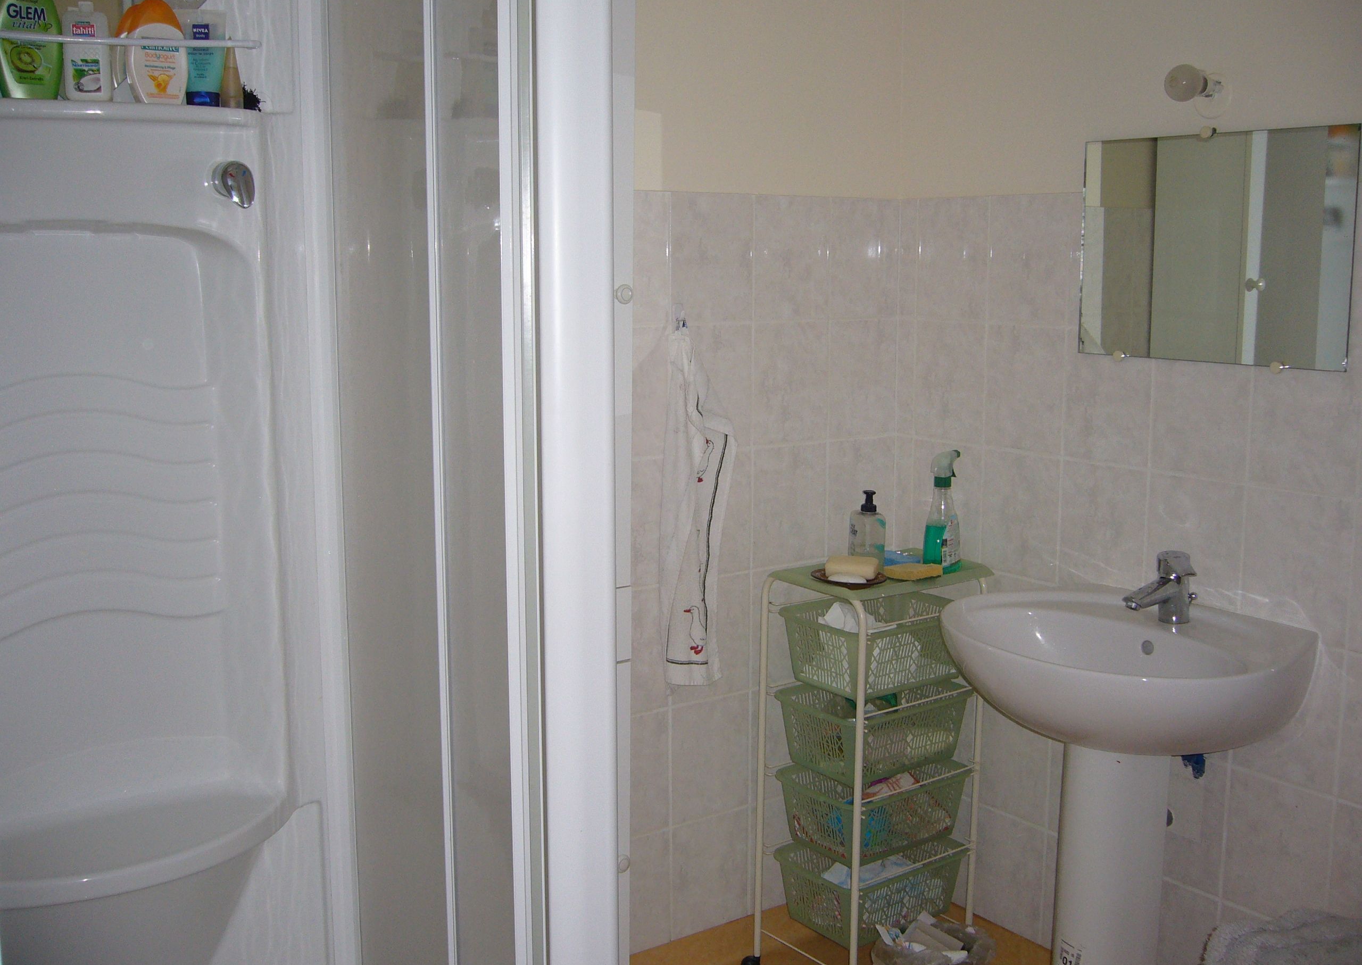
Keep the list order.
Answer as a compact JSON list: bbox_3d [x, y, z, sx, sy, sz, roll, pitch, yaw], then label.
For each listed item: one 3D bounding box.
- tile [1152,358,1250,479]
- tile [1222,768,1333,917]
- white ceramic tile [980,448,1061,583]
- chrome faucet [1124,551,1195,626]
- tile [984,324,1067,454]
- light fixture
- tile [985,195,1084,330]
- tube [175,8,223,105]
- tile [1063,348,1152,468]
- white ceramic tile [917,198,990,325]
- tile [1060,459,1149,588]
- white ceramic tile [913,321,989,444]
[{"bbox_3d":[0.907,-0.135,2.398,0.010,0.250,0.200,-7,11,-35],"label":"tile"},{"bbox_3d":[1.023,0.634,2.361,0.010,0.250,0.200,-7,11,-35],"label":"tile"},{"bbox_3d":[0.681,0.064,2.765,0.010,0.250,0.200,-6,11,-35],"label":"white ceramic tile"},{"bbox_3d":[0.810,0.183,2.299,0.167,0.110,0.062,-7,11,-35],"label":"chrome faucet"},{"bbox_3d":[0.681,-0.185,2.726,0.010,0.250,0.200,-6,11,-35],"label":"tile"},{"bbox_3d":[0.853,-0.656,2.299,0.118,0.085,0.071,-6,11,-35],"label":"light fixture"},{"bbox_3d":[0.677,-0.432,2.670,0.010,0.250,0.200,-7,11,-35],"label":"tile"},{"bbox_3d":[-0.679,-0.597,1.945,0.069,0.146,0.044,-4,10,-22],"label":"tube"},{"bbox_3d":[0.792,-0.160,2.554,0.010,0.250,0.200,-7,11,-35],"label":"tile"},{"bbox_3d":[0.563,-0.457,2.826,0.010,0.250,0.200,-7,11,-35],"label":"white ceramic tile"},{"bbox_3d":[0.793,0.088,2.594,0.010,0.250,0.200,-7,11,-35],"label":"tile"},{"bbox_3d":[0.564,-0.211,2.888,0.010,0.250,0.200,-6,11,-35],"label":"white ceramic tile"}]

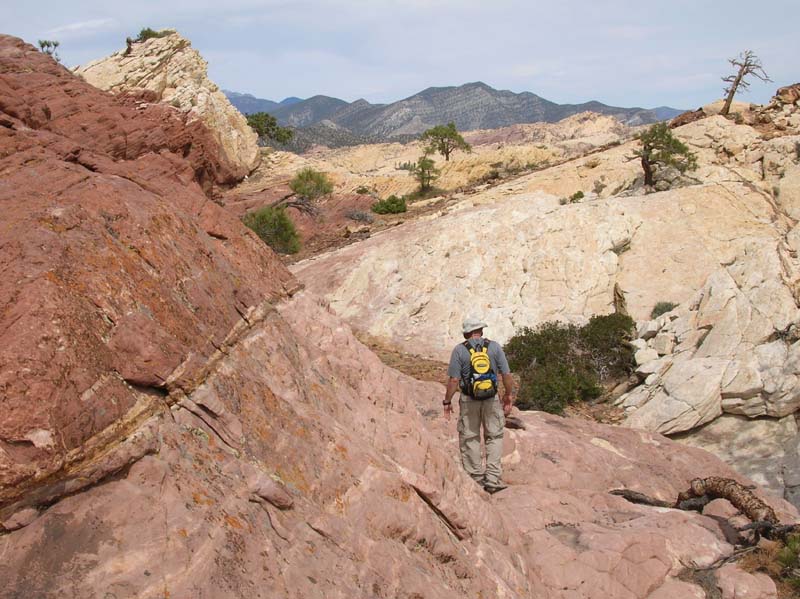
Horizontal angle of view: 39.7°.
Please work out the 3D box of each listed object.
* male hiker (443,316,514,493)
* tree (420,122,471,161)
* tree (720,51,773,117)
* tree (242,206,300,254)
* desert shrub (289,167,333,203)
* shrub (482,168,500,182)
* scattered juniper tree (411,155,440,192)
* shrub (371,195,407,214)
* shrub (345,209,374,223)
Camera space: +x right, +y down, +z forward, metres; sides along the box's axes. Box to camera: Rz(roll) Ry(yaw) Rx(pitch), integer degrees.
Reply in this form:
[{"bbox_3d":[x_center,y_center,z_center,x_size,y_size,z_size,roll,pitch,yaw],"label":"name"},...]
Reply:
[{"bbox_3d":[0.790,1.066,11.200,0.700,1.760,0.480,-1,7,-7],"label":"male hiker"},{"bbox_3d":[4.104,-14.252,100.000,4.510,3.253,4.059,0,7,0],"label":"tree"},{"bbox_3d":[19.378,-12.080,62.000,2.908,3.611,2.181,0,7,0],"label":"tree"},{"bbox_3d":[-4.868,-2.614,42.000,2.197,1.740,1.868,0,7,0],"label":"tree"},{"bbox_3d":[-4.037,-5.187,50.000,1.984,1.548,1.786,0,7,0],"label":"desert shrub"},{"bbox_3d":[6.768,-9.172,82.000,1.331,0.984,1.198,0,7,0],"label":"shrub"},{"bbox_3d":[1.656,-8.183,72.000,1.948,2.395,1.851,0,7,0],"label":"scattered juniper tree"},{"bbox_3d":[-0.581,-4.799,56.000,1.819,0.941,1.546,0,7,0],"label":"shrub"},{"bbox_3d":[-1.936,-4.016,53.000,1.434,0.618,1.147,0,7,0],"label":"shrub"}]

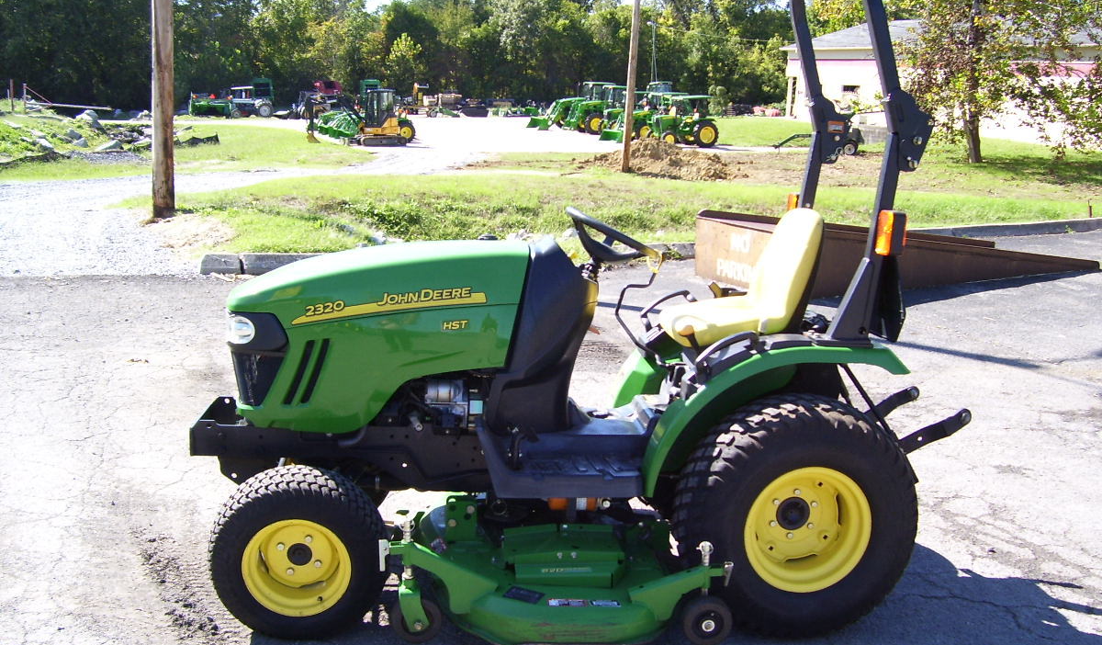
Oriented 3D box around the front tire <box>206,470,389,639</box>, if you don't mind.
[{"bbox_3d":[-0.801,0.729,3.474,0.534,0.534,0.280,1,10,-7],"label":"front tire"}]

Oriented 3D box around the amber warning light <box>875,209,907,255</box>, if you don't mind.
[{"bbox_3d":[1.094,-0.291,3.480,0.095,0.140,0.100,1,10,-7],"label":"amber warning light"}]

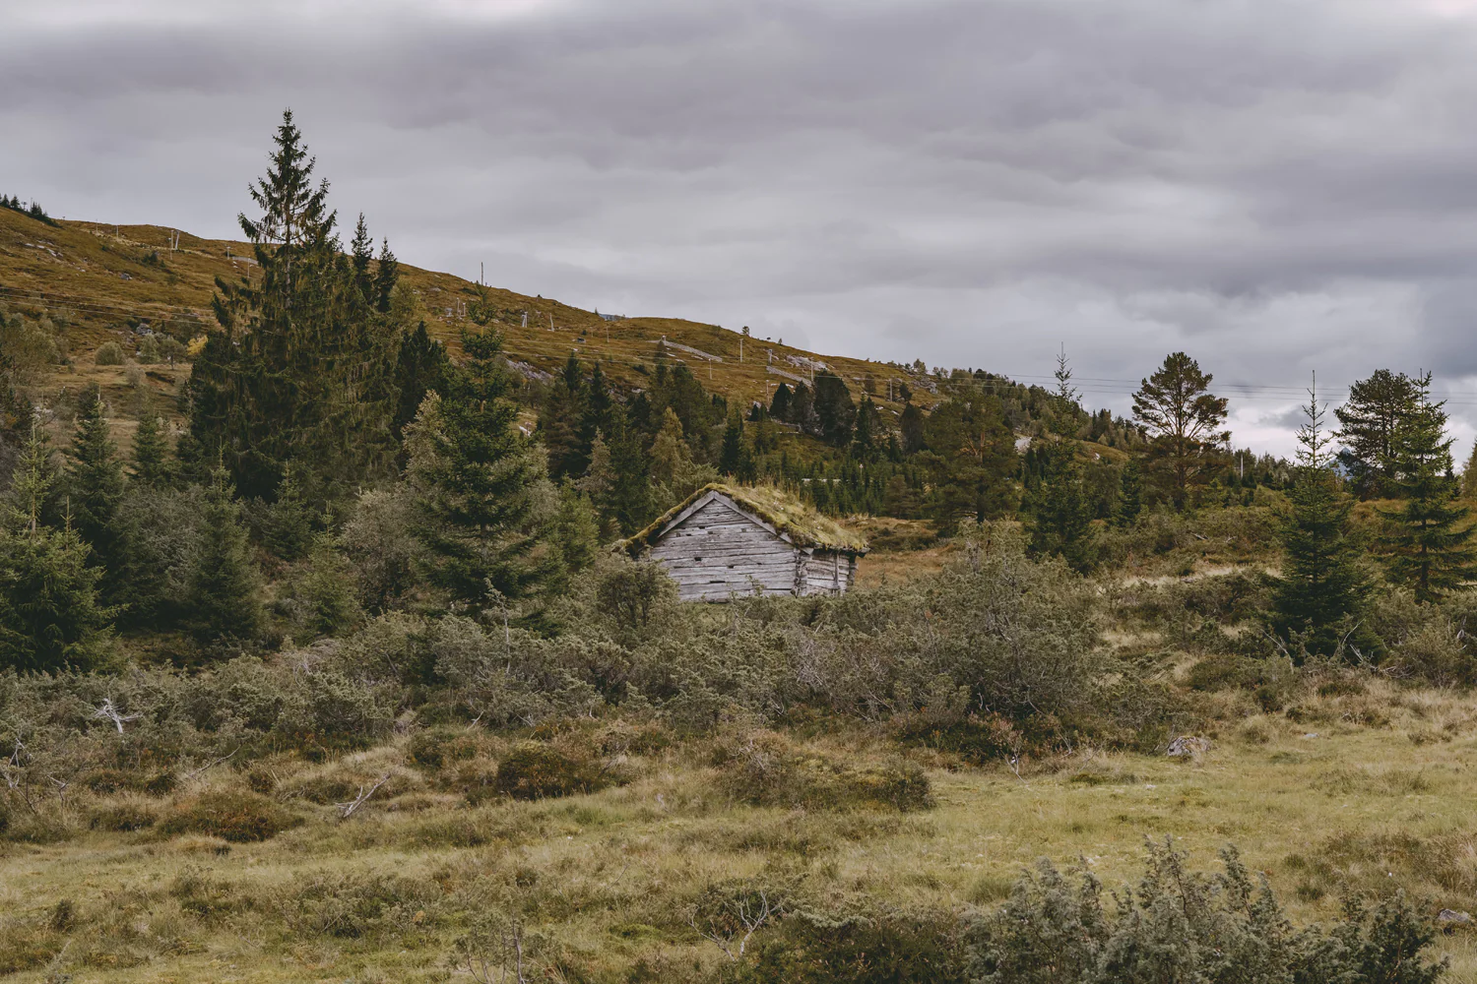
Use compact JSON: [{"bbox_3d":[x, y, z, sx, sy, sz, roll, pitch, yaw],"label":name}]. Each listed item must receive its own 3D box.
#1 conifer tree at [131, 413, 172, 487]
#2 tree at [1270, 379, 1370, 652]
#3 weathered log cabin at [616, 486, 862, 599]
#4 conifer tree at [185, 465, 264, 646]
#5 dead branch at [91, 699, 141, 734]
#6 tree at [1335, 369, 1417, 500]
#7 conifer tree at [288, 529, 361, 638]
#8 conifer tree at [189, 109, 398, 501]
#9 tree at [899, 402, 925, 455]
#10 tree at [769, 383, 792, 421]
[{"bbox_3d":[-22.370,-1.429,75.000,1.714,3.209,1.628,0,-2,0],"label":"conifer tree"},{"bbox_3d":[12.404,0.529,42.000,2.141,5.884,2.034,0,-2,0],"label":"tree"},{"bbox_3d":[0.200,1.310,47.100,4.700,2.850,4.600,-1,-3,20],"label":"weathered log cabin"},{"bbox_3d":[-9.137,1.087,35.000,1.477,3.324,1.477,0,0,0],"label":"conifer tree"},{"bbox_3d":[-8.536,3.078,27.000,0.696,0.491,0.487,0,-2,0],"label":"dead branch"},{"bbox_3d":[34.303,-3.047,105.000,4.922,7.078,4.922,0,0,0],"label":"tree"},{"bbox_3d":[-8.996,1.966,43.000,1.587,2.621,1.508,0,-2,0],"label":"conifer tree"},{"bbox_3d":[-16.965,-6.859,75.000,7.955,15.388,6.762,0,-2,0],"label":"conifer tree"},{"bbox_3d":[21.236,-7.668,240.000,3.516,6.612,3.516,0,0,0],"label":"tree"},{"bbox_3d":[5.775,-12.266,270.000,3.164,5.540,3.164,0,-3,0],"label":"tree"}]

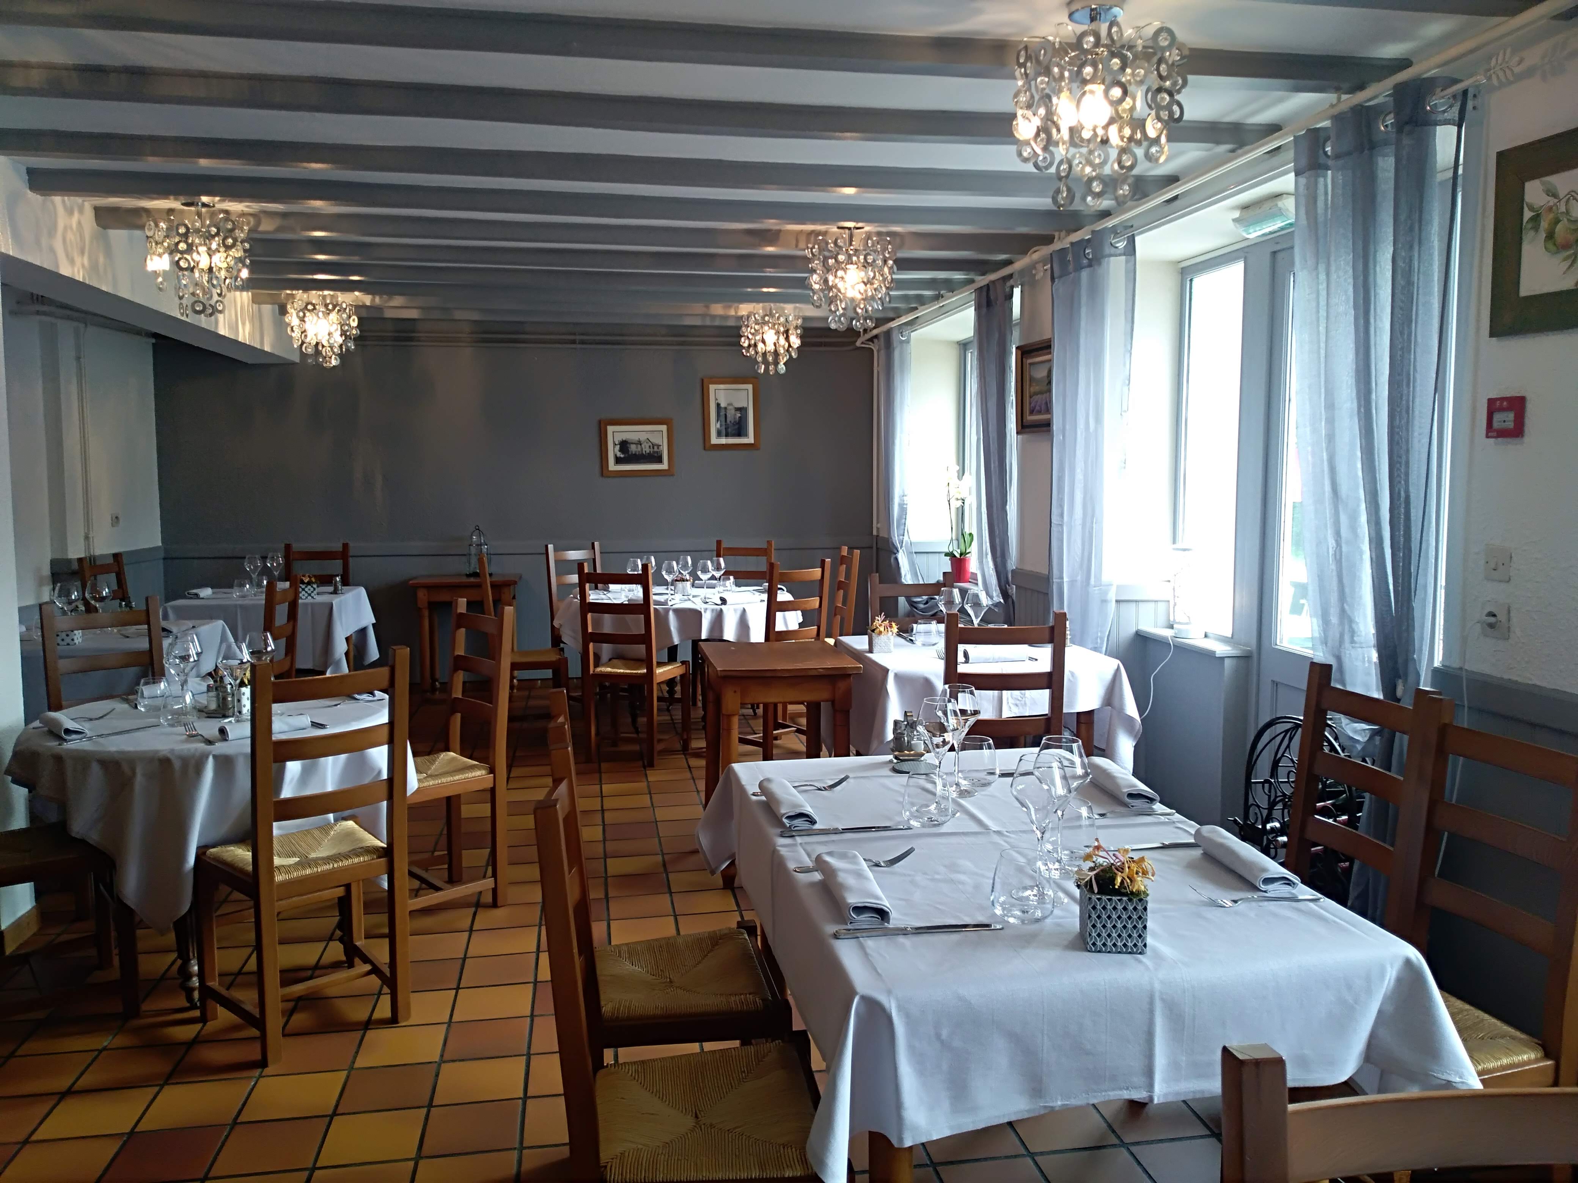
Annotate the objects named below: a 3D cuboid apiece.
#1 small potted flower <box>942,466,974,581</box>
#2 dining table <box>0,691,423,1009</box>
[{"bbox_3d":[0.946,-0.372,6.521,0.165,0.650,0.165,-1,6,-10],"label":"small potted flower"},{"bbox_3d":[-1.600,0.717,3.366,1.060,0.760,1.060,-1,6,-10],"label":"dining table"}]

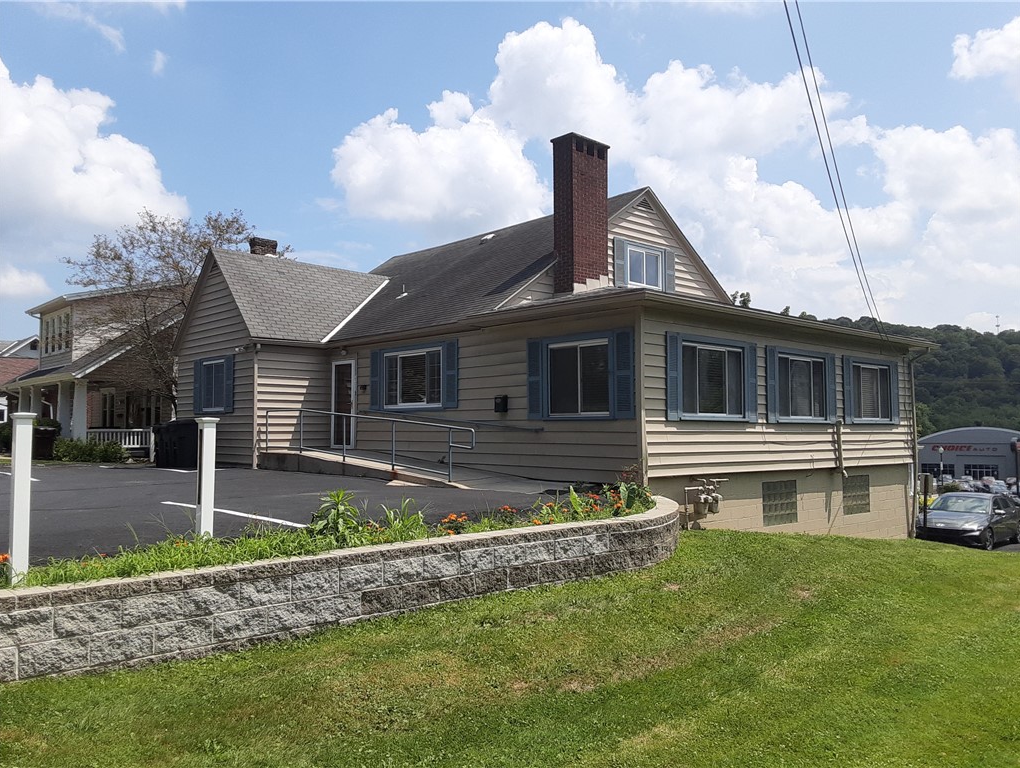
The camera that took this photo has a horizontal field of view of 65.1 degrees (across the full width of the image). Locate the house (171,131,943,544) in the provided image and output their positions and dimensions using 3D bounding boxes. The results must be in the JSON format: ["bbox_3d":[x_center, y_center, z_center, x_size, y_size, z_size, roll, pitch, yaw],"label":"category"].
[{"bbox_3d":[0.461,-0.439,20.785,12.900,8.330,15.300,3,-5,-42],"label":"house"}]

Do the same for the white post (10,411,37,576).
[{"bbox_3d":[-3.413,0.807,5.564,0.135,1.210,0.135,3,-5,-42],"label":"white post"}]

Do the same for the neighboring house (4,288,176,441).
[{"bbox_3d":[-13.730,-0.680,35.957,13.292,7.619,10.694,3,-5,-43],"label":"neighboring house"}]

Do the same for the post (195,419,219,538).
[{"bbox_3d":[-2.462,0.841,6.467,0.135,1.130,0.135,3,-5,-42],"label":"post"}]

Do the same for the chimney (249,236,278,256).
[{"bbox_3d":[-6.659,-3.574,21.539,0.620,0.582,0.420,3,-5,-42],"label":"chimney"}]

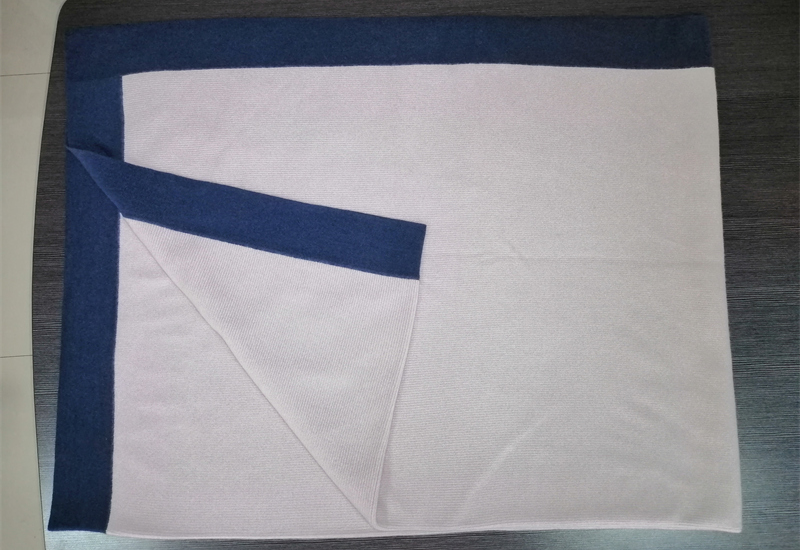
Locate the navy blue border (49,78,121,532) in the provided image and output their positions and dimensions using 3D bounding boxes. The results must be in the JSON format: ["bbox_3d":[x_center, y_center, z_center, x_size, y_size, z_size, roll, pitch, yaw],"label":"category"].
[{"bbox_3d":[-0.460,0.034,0.894,0.092,0.012,0.674,-1,85,1],"label":"navy blue border"}]

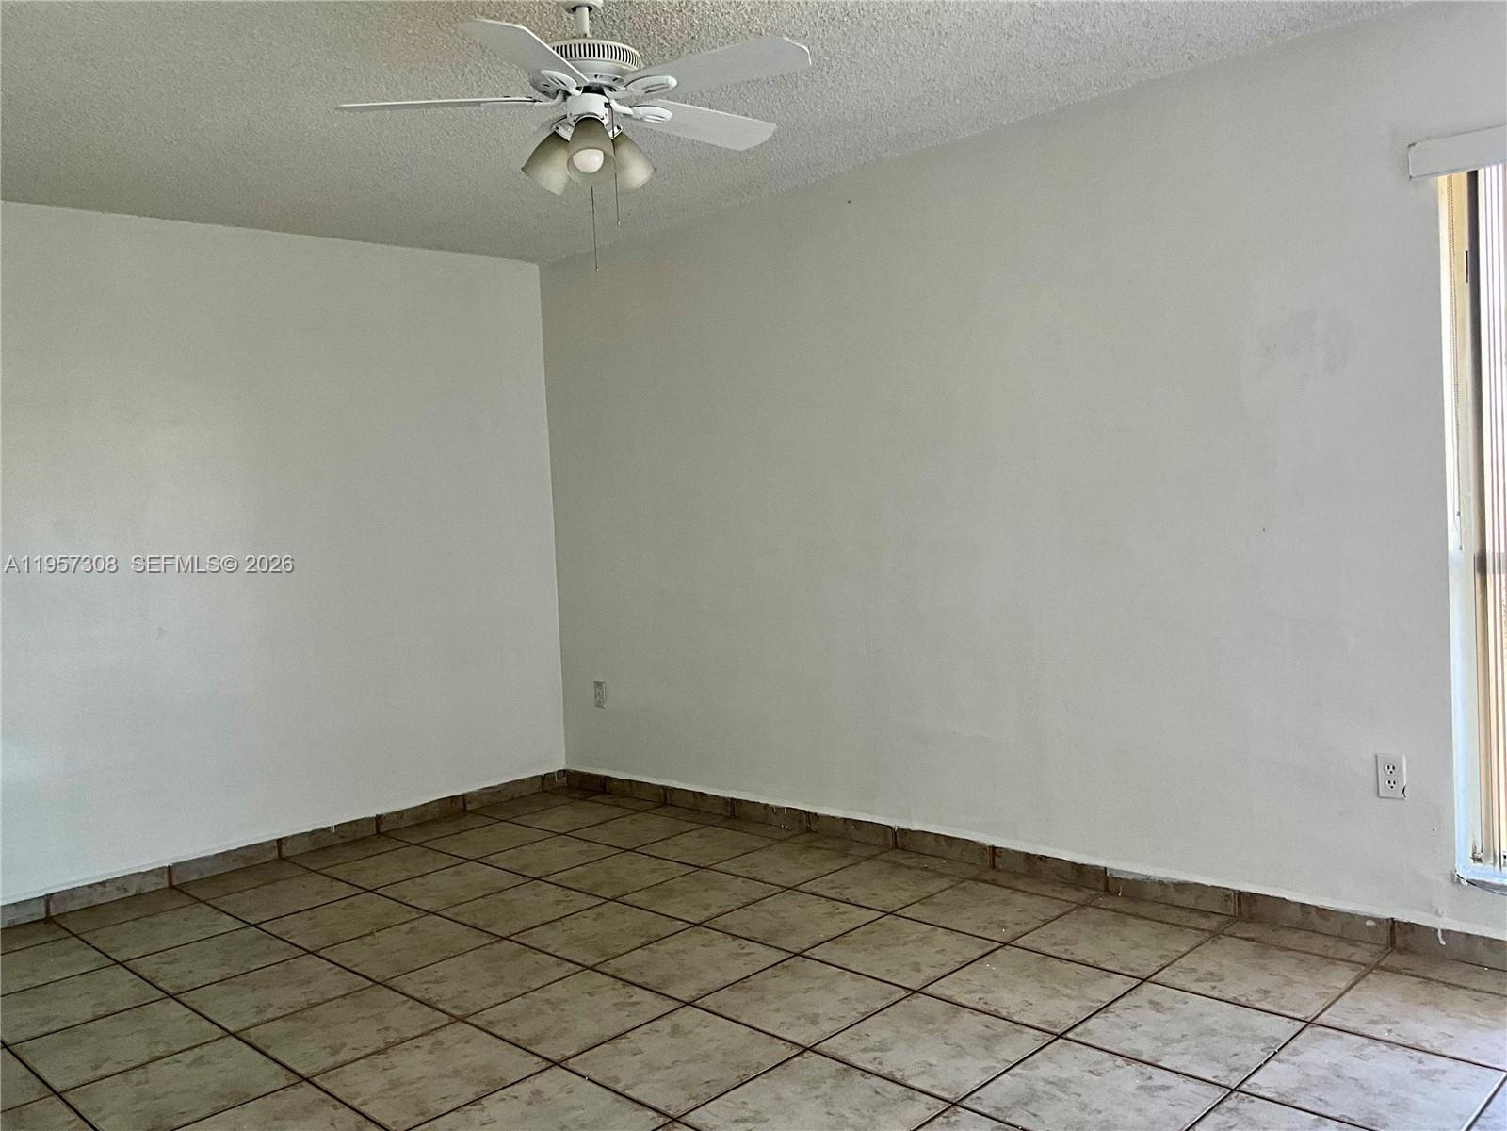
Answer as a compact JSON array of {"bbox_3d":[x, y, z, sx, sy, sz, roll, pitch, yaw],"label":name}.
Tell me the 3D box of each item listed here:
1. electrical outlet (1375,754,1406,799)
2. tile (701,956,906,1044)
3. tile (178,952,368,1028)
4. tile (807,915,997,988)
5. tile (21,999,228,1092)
[{"bbox_3d":[1.655,0.551,3.277,0.071,0.115,0.008,0,5,45],"label":"electrical outlet"},{"bbox_3d":[0.124,1.117,3.244,0.406,0.010,0.406,0,5,45],"label":"tile"},{"bbox_3d":[-1.336,1.187,3.525,0.406,0.010,0.406,0,5,45],"label":"tile"},{"bbox_3d":[0.416,1.082,3.539,0.406,0.010,0.406,0,5,45],"label":"tile"},{"bbox_3d":[-1.625,1.222,3.237,0.406,0.010,0.406,0,5,45],"label":"tile"}]

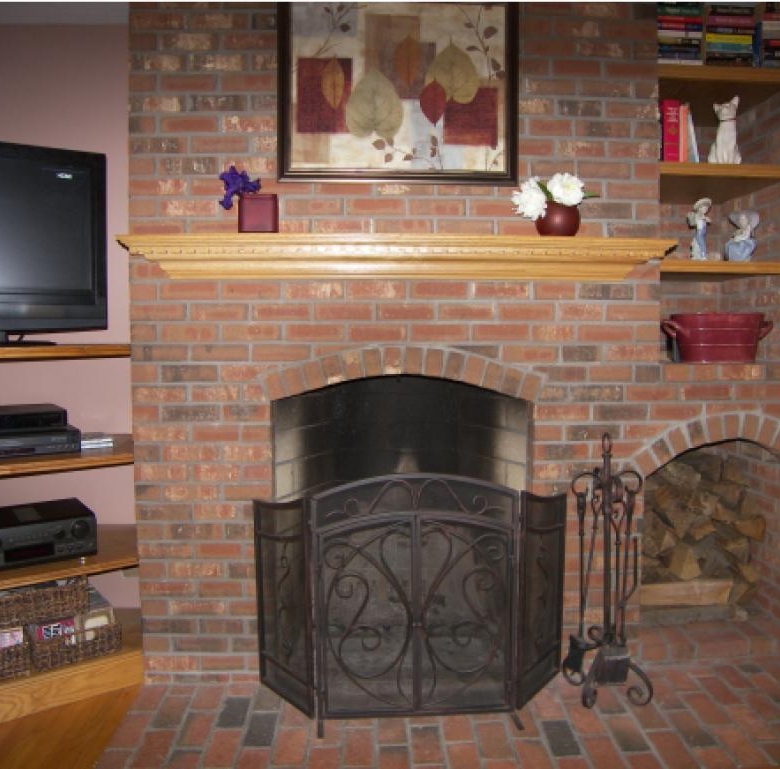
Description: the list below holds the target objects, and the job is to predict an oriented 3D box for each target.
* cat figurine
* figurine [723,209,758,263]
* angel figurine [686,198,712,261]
[{"bbox_3d":[1.216,-0.915,2.575,0.122,0.250,0.135,1,4,18],"label":"cat figurine"},{"bbox_3d":[1.282,-0.538,2.590,0.122,0.195,0.105,2,4,22],"label":"figurine"},{"bbox_3d":[1.124,-0.558,2.580,0.085,0.235,0.085,-2,5,-32],"label":"angel figurine"}]

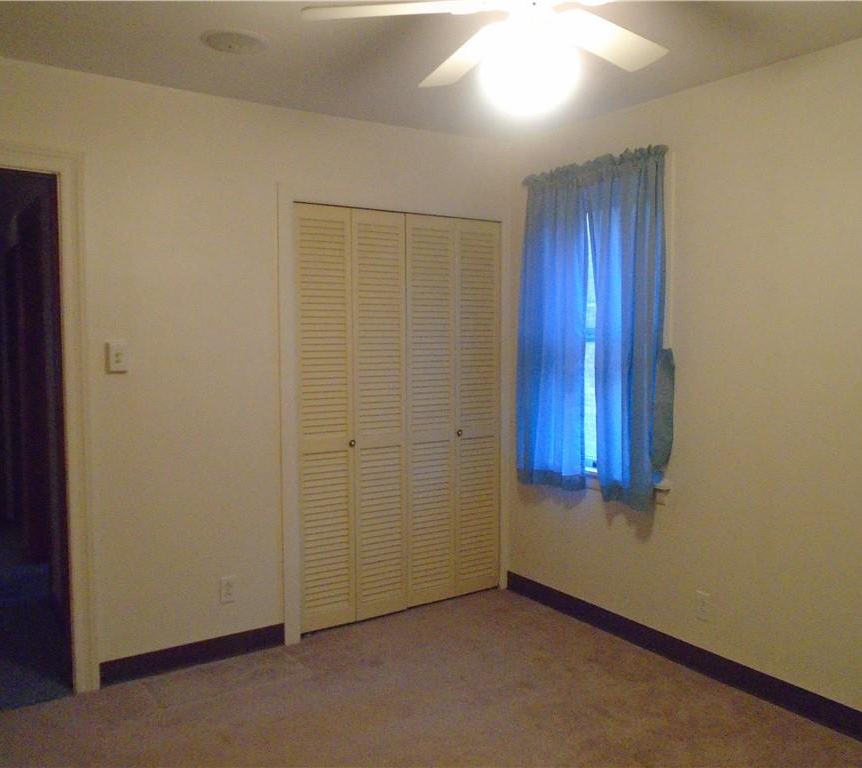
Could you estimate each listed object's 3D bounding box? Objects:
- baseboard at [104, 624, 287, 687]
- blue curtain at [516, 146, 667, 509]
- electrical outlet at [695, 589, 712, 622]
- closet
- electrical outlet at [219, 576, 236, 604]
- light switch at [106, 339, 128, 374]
[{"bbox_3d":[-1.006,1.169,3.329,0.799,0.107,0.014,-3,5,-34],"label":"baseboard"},{"bbox_3d":[0.727,-0.253,3.660,0.100,1.550,0.925,-3,5,-34],"label":"blue curtain"},{"bbox_3d":[1.145,0.938,3.235,0.010,0.117,0.072,-3,5,-34],"label":"electrical outlet"},{"bbox_3d":[-0.123,0.160,3.876,1.195,2.000,0.035,-3,5,-34],"label":"closet"},{"bbox_3d":[-0.889,0.904,3.387,0.072,0.117,0.010,-3,5,-34],"label":"electrical outlet"},{"bbox_3d":[-1.246,-0.106,3.063,0.072,0.118,0.015,-3,5,-34],"label":"light switch"}]

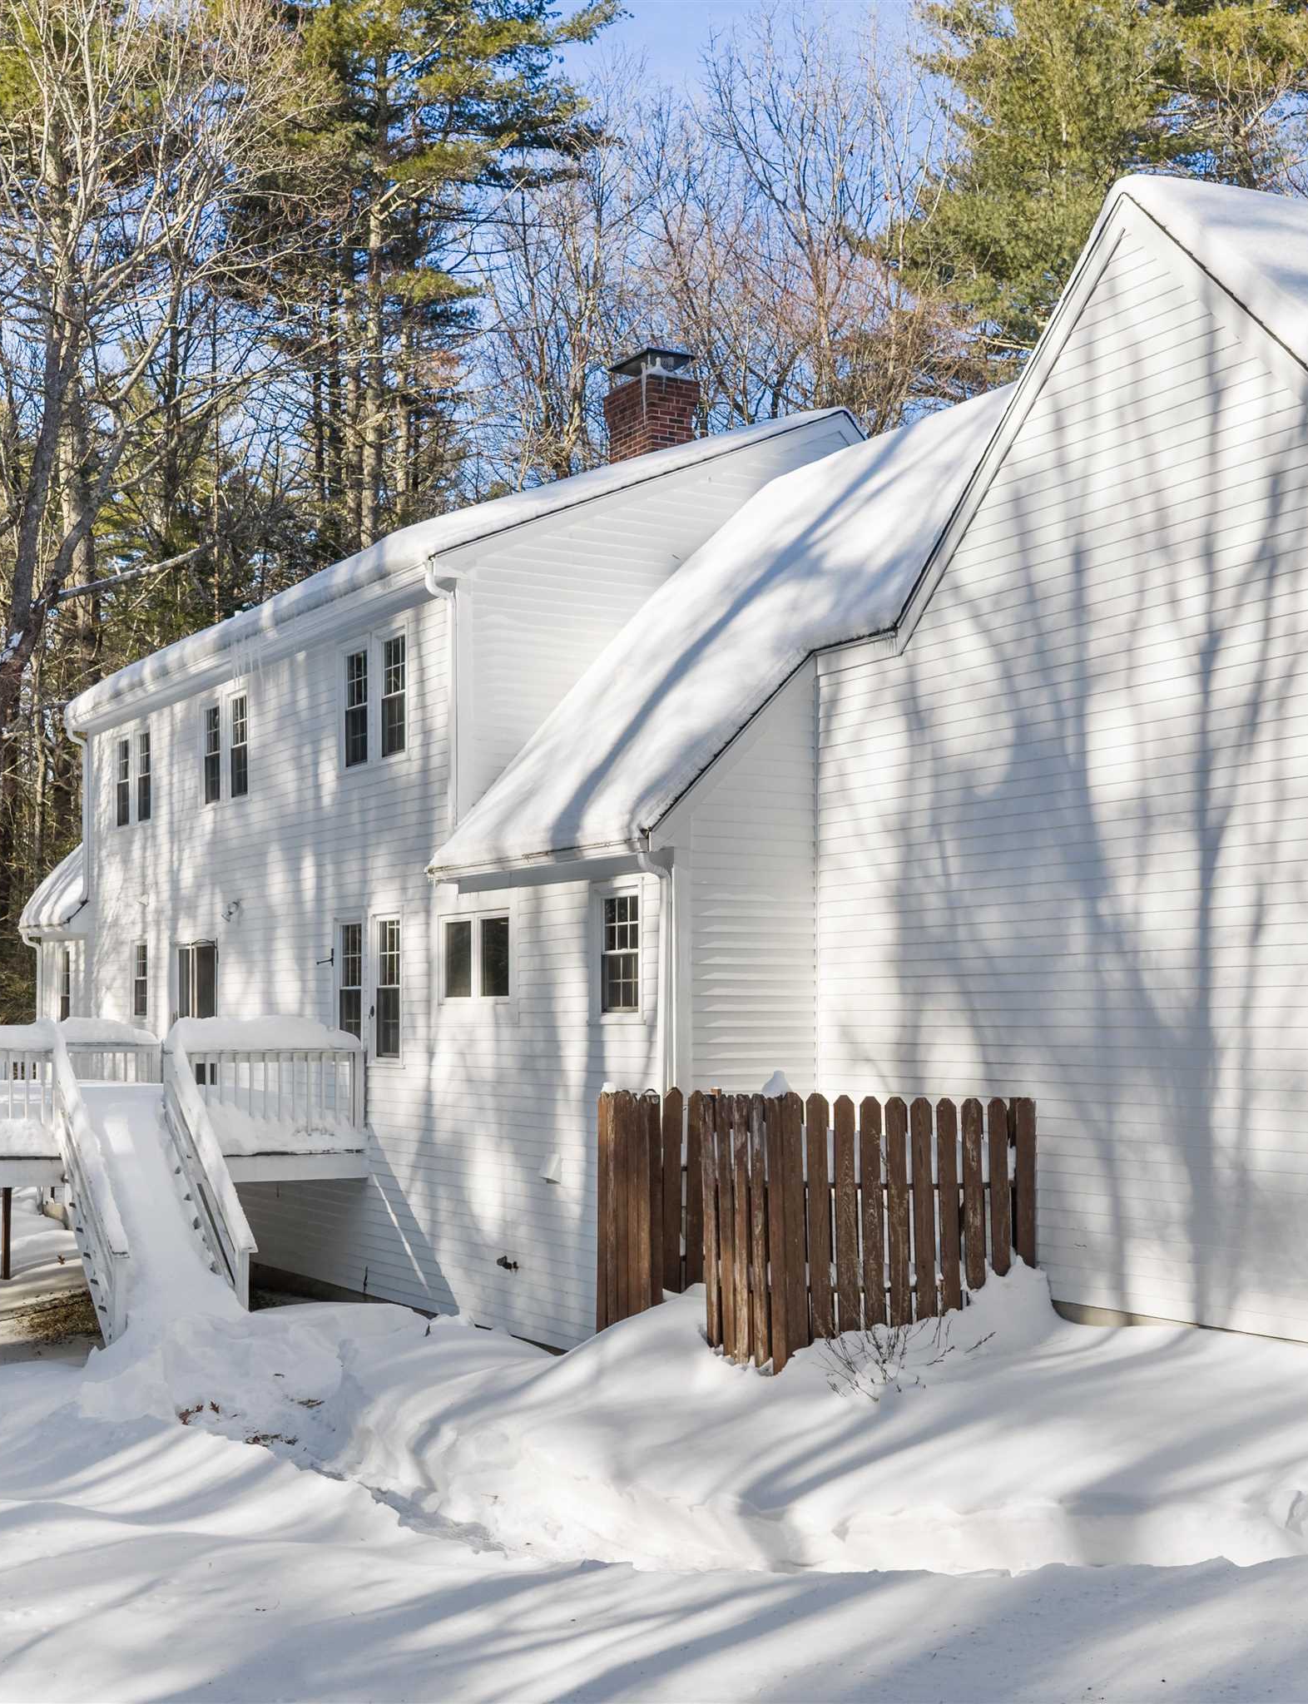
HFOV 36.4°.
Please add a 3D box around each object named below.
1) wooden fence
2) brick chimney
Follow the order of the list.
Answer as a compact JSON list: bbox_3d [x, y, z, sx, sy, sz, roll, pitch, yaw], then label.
[{"bbox_3d":[0.980,2.550,13.716,1.980,1.770,2.600,2,-4,-30],"label":"wooden fence"},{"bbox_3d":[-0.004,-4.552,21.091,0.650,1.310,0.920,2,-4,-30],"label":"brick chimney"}]

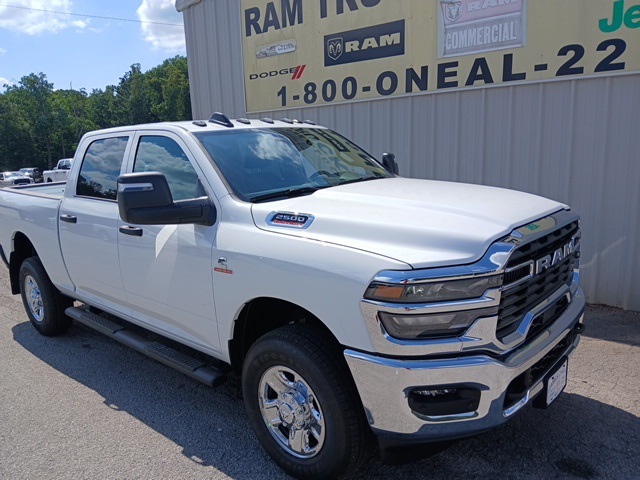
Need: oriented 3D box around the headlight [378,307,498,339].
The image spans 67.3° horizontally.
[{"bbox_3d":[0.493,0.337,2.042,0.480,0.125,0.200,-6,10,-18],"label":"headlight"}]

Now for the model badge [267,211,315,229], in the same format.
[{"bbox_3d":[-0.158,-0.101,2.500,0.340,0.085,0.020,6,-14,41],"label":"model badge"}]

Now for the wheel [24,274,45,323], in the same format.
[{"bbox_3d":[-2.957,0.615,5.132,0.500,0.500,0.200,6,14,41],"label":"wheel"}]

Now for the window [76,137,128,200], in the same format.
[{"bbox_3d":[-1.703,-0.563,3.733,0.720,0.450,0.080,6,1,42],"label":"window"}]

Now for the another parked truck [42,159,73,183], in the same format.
[{"bbox_3d":[-13.500,-3.500,27.000,6.000,2.000,2.050,6,13,43],"label":"another parked truck"}]

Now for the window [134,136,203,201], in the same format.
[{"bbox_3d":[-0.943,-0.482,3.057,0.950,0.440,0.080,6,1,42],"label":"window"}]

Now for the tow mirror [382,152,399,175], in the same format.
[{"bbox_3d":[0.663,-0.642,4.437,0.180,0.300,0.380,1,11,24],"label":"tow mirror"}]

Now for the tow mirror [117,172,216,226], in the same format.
[{"bbox_3d":[-0.848,-0.226,2.649,0.250,0.300,0.420,6,13,42],"label":"tow mirror"}]

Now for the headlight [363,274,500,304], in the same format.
[{"bbox_3d":[0.479,0.191,2.074,0.460,0.140,0.390,6,14,41],"label":"headlight"}]

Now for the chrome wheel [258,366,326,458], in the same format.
[{"bbox_3d":[-0.102,0.880,2.552,0.490,0.490,0.200,6,13,42],"label":"chrome wheel"}]

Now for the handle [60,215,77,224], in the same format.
[{"bbox_3d":[-2.127,-0.172,4.072,0.225,0.052,0.055,6,14,41],"label":"handle"}]

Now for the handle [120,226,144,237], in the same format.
[{"bbox_3d":[-1.322,-0.061,3.368,0.225,0.052,0.055,6,14,41],"label":"handle"}]

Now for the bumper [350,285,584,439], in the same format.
[{"bbox_3d":[1.014,0.551,2.755,0.660,0.420,2.000,6,14,41],"label":"bumper"}]

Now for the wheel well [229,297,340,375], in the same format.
[{"bbox_3d":[-0.106,0.499,2.523,0.920,0.480,0.340,6,13,42],"label":"wheel well"}]

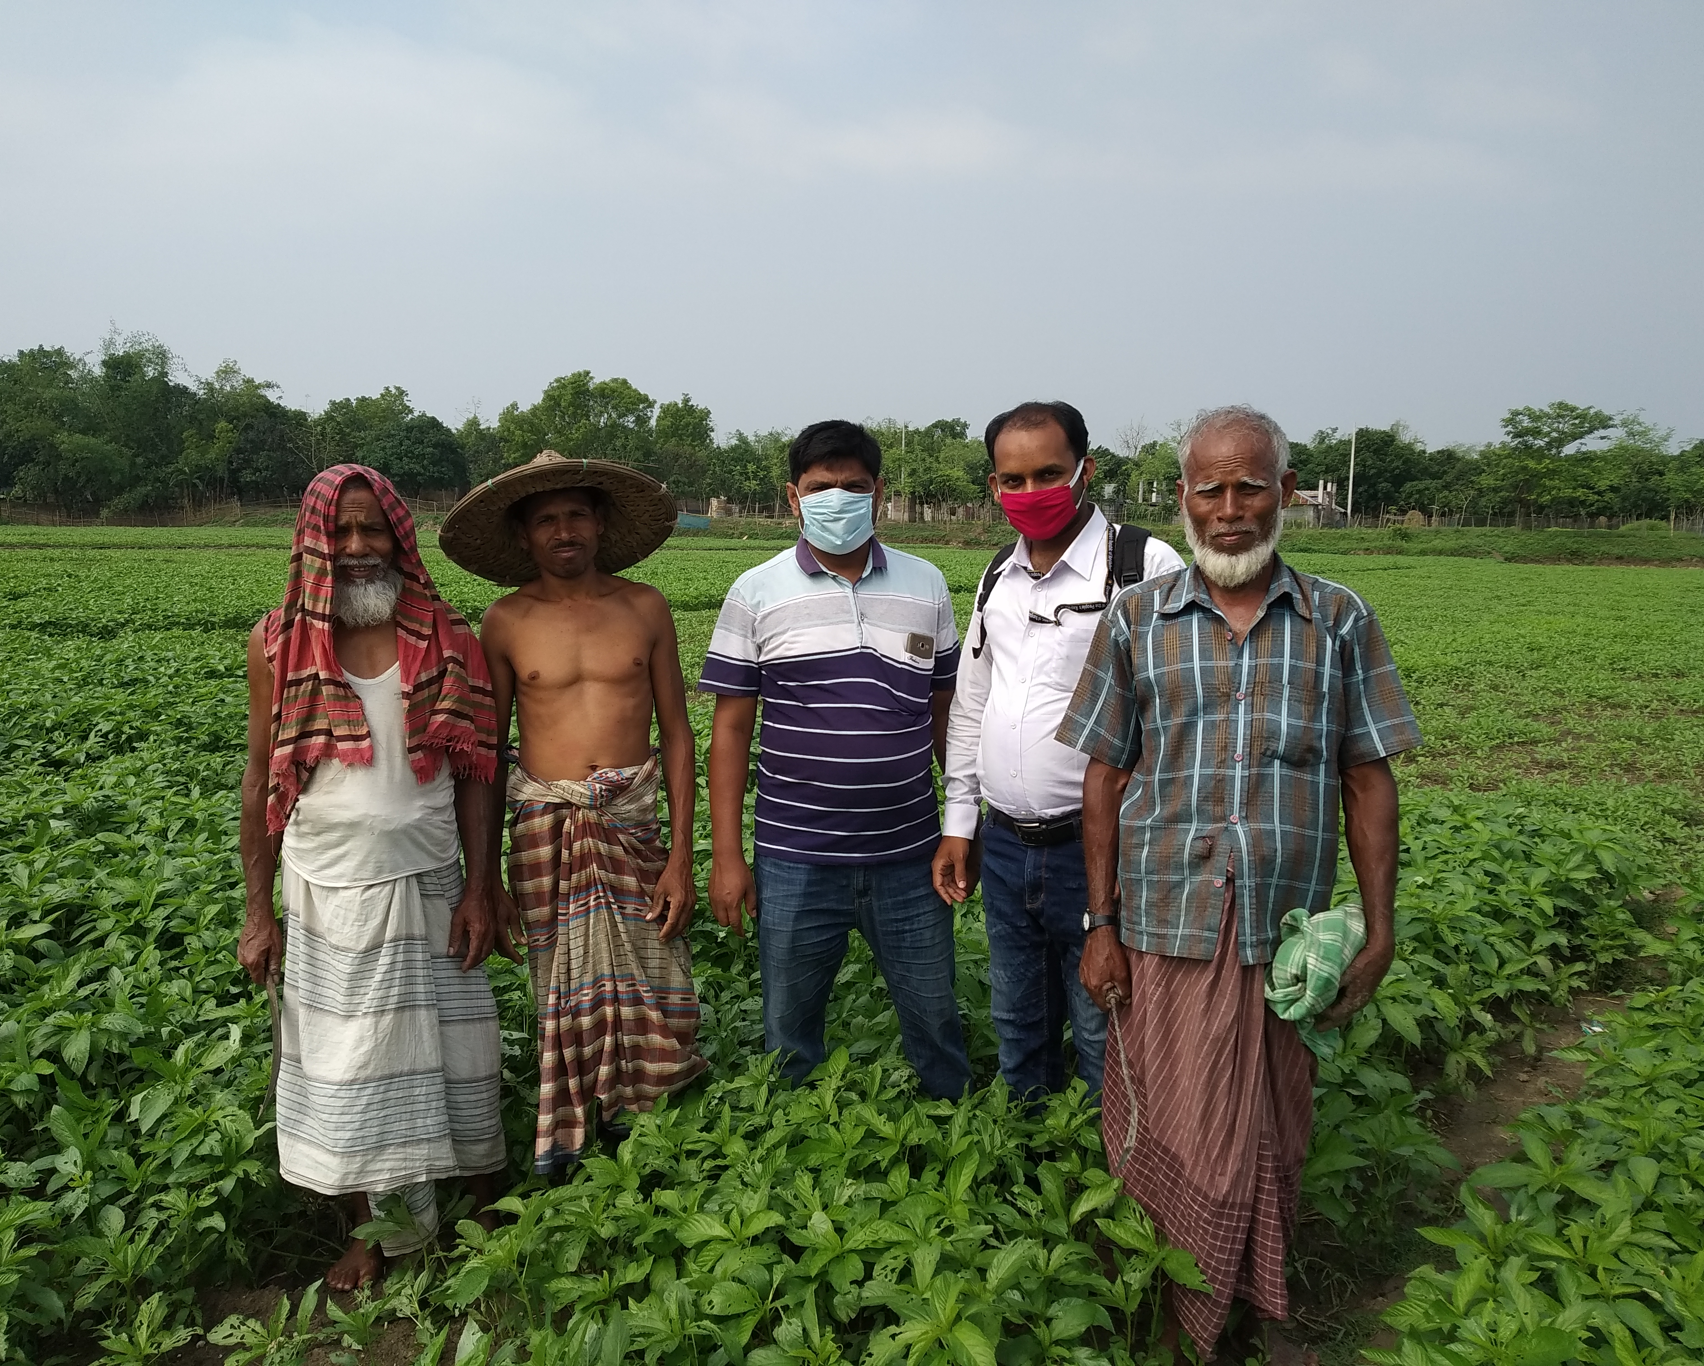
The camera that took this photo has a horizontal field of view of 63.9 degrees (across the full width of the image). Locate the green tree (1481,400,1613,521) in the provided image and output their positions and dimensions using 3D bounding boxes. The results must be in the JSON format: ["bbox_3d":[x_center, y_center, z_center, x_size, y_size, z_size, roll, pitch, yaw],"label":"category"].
[{"bbox_3d":[37.690,-11.733,74.101,7.567,6.853,7.189,0,8,0],"label":"green tree"}]

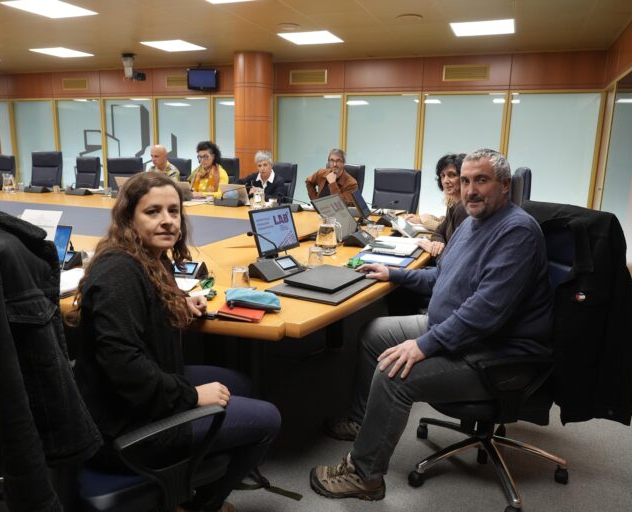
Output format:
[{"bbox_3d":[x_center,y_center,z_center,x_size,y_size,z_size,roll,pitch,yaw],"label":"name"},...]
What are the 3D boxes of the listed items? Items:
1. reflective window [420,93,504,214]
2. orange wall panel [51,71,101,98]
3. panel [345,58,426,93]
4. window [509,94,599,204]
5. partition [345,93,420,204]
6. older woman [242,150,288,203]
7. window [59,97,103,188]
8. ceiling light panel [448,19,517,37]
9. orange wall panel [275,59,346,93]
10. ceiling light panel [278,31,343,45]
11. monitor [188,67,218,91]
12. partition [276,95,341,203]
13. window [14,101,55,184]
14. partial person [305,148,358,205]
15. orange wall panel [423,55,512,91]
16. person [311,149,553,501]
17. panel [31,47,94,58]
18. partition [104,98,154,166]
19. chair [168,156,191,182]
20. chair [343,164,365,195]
[{"bbox_3d":[1.866,-1.109,6.833,1.067,2.030,0.060,6,13,21],"label":"reflective window"},{"bbox_3d":[-4.320,-3.086,9.253,1.140,0.465,0.050,6,12,21],"label":"orange wall panel"},{"bbox_3d":[0.895,-2.429,6.961,1.077,0.430,0.050,6,13,21],"label":"panel"},{"bbox_3d":[2.930,-1.035,6.545,1.070,2.040,0.050,6,12,20],"label":"window"},{"bbox_3d":[0.909,-1.319,7.513,1.100,2.010,0.070,6,12,21],"label":"partition"},{"bbox_3d":[-0.598,-0.484,5.682,0.520,1.310,0.720,3,12,6],"label":"older woman"},{"bbox_3d":[-4.182,-1.764,9.195,1.050,2.040,0.050,6,12,20],"label":"window"},{"bbox_3d":[1.693,-2.307,5.160,0.600,0.040,0.600,6,12,20],"label":"ceiling light panel"},{"bbox_3d":[-0.114,-2.536,7.348,1.102,0.430,0.050,6,13,21],"label":"orange wall panel"},{"bbox_3d":[-0.045,-2.598,6.059,0.600,0.050,0.600,6,12,21],"label":"ceiling light panel"},{"bbox_3d":[-1.738,-2.688,7.805,0.460,0.310,0.080,3,17,9],"label":"monitor"},{"bbox_3d":[-0.144,-1.427,7.909,1.070,2.010,0.070,6,12,21],"label":"partition"},{"bbox_3d":[-5.148,-1.852,9.518,1.052,2.030,0.060,6,13,21],"label":"window"},{"bbox_3d":[0.174,-0.423,5.336,0.560,1.370,0.750,3,12,9],"label":"partial person"},{"bbox_3d":[1.946,-2.372,6.662,1.110,0.430,0.040,6,12,20],"label":"orange wall panel"},{"bbox_3d":[0.442,0.246,2.065,0.900,1.330,0.660,0,12,-8],"label":"person"},{"bbox_3d":[-3.516,-2.843,7.103,0.600,0.050,0.600,6,13,21],"label":"panel"},{"bbox_3d":[-3.156,-1.642,8.756,1.064,2.030,0.060,6,13,21],"label":"partition"},{"bbox_3d":[-1.792,-0.595,6.233,0.640,1.150,0.660,5,12,18],"label":"chair"},{"bbox_3d":[0.231,-0.381,5.459,0.640,1.150,0.660,8,14,29],"label":"chair"}]

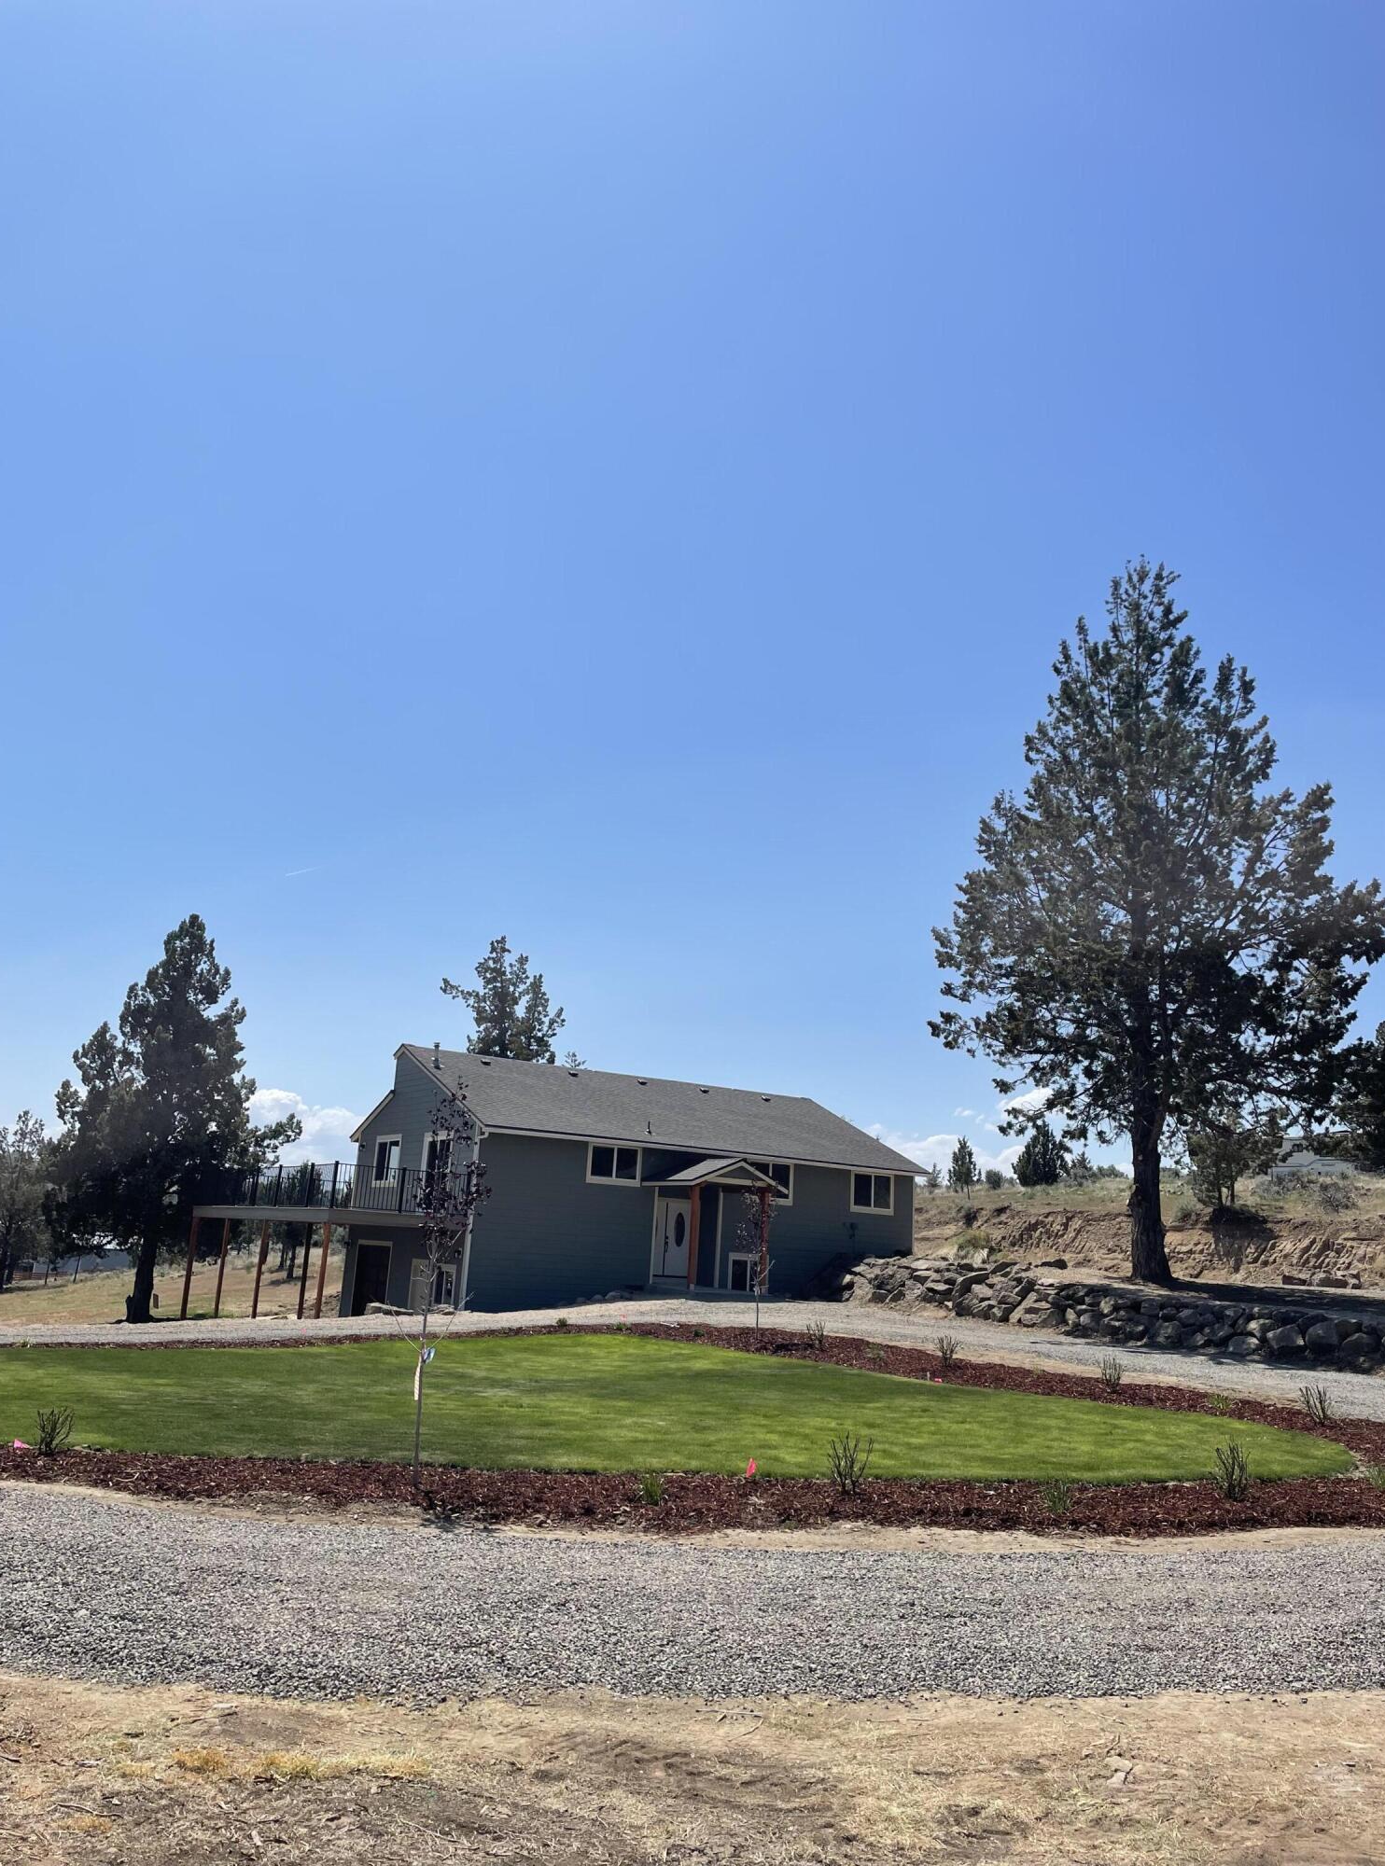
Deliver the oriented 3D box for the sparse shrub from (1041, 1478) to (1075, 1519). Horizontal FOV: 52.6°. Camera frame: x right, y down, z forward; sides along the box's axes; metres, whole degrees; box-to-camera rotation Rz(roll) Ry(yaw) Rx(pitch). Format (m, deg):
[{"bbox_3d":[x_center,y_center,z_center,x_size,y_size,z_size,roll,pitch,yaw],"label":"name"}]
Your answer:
[{"bbox_3d":[2.391,3.695,9.193,0.220,0.216,0.220,3,-13,0],"label":"sparse shrub"}]

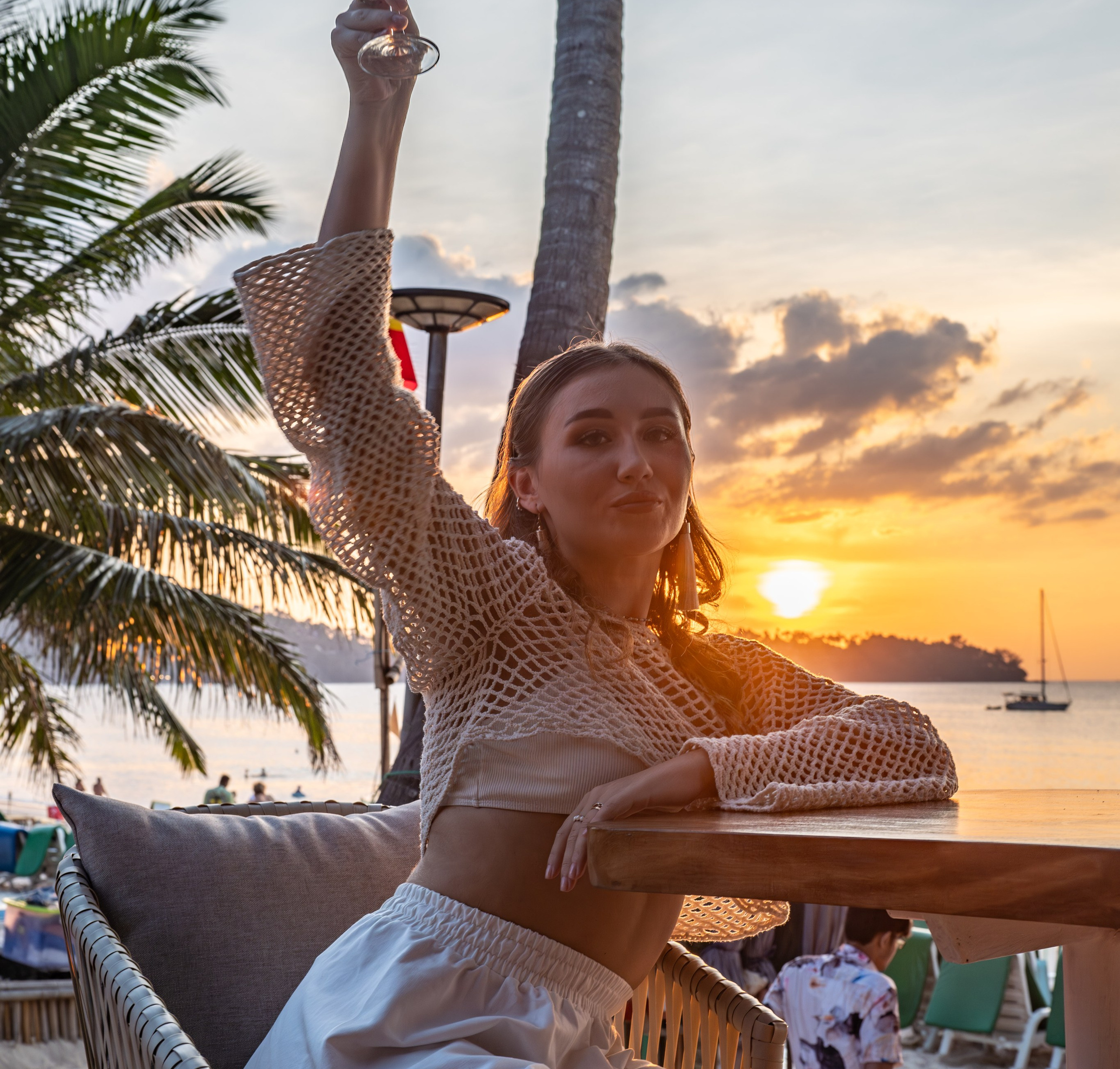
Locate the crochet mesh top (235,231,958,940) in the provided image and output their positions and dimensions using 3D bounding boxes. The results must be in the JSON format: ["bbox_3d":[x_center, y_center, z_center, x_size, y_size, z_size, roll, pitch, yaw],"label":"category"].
[{"bbox_3d":[0.035,0.095,1.680,0.750,0.620,0.360,4,-6,-38],"label":"crochet mesh top"}]

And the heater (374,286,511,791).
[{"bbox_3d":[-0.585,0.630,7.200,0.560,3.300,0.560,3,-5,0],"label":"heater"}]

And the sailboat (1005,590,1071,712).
[{"bbox_3d":[60.600,14.700,225.000,9.300,15.400,3.200,0,-5,0],"label":"sailboat"}]

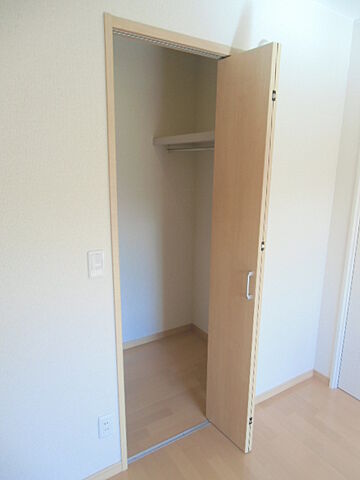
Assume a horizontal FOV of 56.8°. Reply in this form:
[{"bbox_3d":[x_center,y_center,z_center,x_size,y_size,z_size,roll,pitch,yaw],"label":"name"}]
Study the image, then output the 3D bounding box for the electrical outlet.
[{"bbox_3d":[-0.348,0.893,1.589,0.070,0.120,0.012,-8,15,-31],"label":"electrical outlet"}]

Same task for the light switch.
[{"bbox_3d":[-0.349,0.104,1.401,0.070,0.120,0.012,-8,15,-31],"label":"light switch"}]

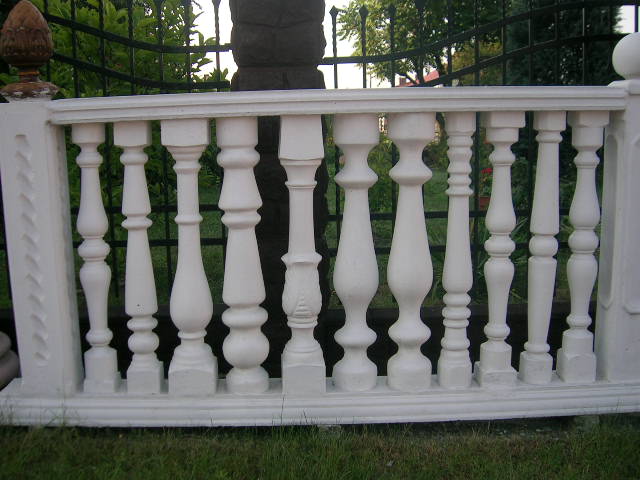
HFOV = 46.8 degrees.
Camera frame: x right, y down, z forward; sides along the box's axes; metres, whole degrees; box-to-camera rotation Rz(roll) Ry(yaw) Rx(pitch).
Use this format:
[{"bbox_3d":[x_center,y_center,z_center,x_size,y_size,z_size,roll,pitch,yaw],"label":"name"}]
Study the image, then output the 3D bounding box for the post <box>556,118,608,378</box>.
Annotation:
[{"bbox_3d":[0.677,0.022,1.900,0.085,0.700,0.085,-1,10,0],"label":"post"}]

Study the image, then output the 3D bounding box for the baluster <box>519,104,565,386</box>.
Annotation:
[{"bbox_3d":[0.574,0.024,1.900,0.086,0.701,0.086,-1,10,0],"label":"baluster"}]

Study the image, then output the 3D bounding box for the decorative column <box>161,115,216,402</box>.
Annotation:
[{"bbox_3d":[-0.333,0.044,1.900,0.118,0.703,0.118,-1,10,0],"label":"decorative column"}]

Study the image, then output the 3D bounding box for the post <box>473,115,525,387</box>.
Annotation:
[{"bbox_3d":[0.464,0.029,1.900,0.096,0.706,0.096,-1,10,0],"label":"post"}]

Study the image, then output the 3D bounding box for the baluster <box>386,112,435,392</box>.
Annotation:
[{"bbox_3d":[0.233,0.032,1.900,0.119,0.705,0.119,-1,10,0],"label":"baluster"}]

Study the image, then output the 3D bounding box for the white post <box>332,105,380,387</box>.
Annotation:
[{"bbox_3d":[0.094,0.032,1.900,0.117,0.704,0.117,-1,10,0],"label":"white post"}]

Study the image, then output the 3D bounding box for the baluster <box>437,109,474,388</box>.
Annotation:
[{"bbox_3d":[0.353,0.031,1.900,0.086,0.706,0.086,-1,10,0],"label":"baluster"}]

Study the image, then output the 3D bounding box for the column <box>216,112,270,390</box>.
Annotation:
[{"bbox_3d":[-0.199,0.040,1.900,0.121,0.702,0.121,-1,10,0],"label":"column"}]

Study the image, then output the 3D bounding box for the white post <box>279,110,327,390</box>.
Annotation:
[{"bbox_3d":[-0.045,0.038,1.900,0.112,0.706,0.112,-1,10,0],"label":"white post"}]

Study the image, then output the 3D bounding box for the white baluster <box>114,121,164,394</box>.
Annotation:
[{"bbox_3d":[-0.465,0.048,1.900,0.085,0.702,0.085,-1,10,0],"label":"white baluster"}]

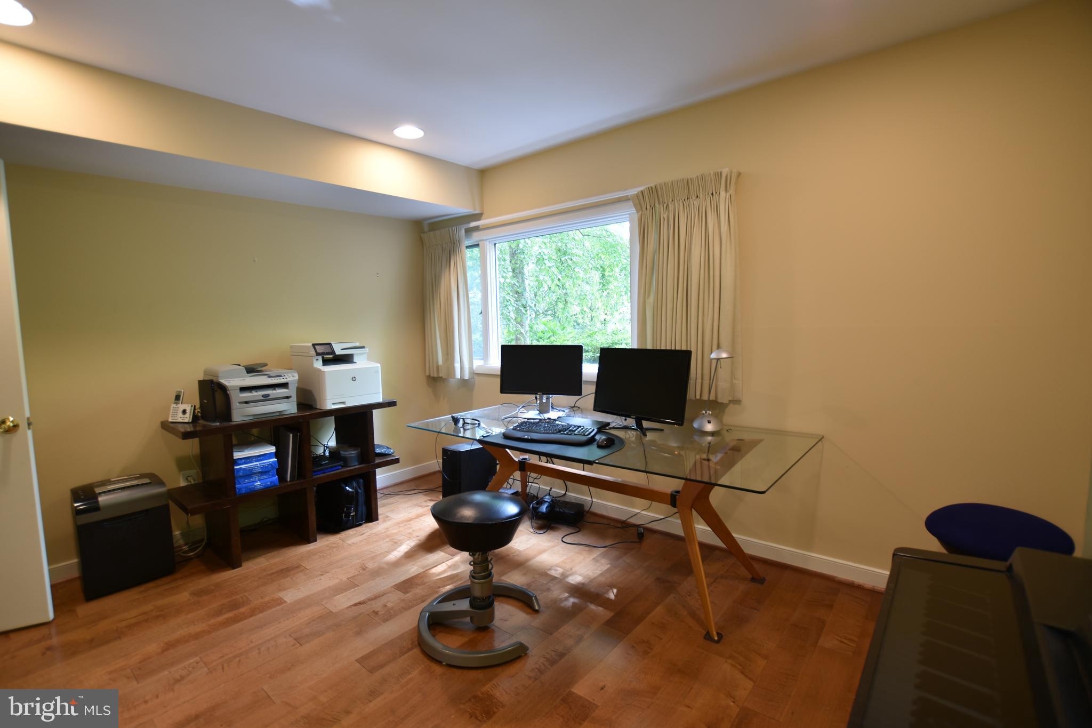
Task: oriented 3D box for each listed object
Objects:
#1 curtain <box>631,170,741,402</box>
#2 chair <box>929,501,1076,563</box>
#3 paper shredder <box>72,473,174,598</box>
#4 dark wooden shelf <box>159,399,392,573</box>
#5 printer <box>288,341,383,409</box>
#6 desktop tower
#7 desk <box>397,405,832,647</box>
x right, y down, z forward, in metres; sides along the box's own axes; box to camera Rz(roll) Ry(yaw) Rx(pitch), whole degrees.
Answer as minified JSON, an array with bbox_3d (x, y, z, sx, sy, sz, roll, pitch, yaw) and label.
[{"bbox_3d":[0.794,-0.417,2.787,0.650,1.226,0.113,4,7,41],"label":"curtain"},{"bbox_3d":[1.605,0.849,1.756,0.463,0.591,0.463,4,7,41],"label":"chair"},{"bbox_3d":[-2.196,0.878,2.532,0.256,0.522,0.389,4,7,41],"label":"paper shredder"},{"bbox_3d":[-1.586,0.684,3.071,0.433,0.804,1.251,4,7,41],"label":"dark wooden shelf"},{"bbox_3d":[-1.421,0.065,3.294,0.453,0.394,0.414,4,7,41],"label":"printer"},{"bbox_3d":[-0.565,0.815,3.703,0.187,0.402,0.424,4,7,41],"label":"desktop tower"},{"bbox_3d":[0.246,0.725,2.684,2.068,0.739,0.916,3,7,39],"label":"desk"}]

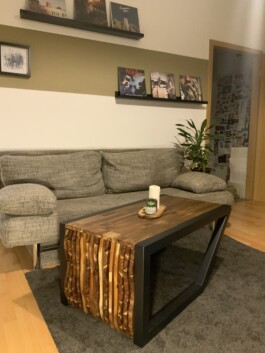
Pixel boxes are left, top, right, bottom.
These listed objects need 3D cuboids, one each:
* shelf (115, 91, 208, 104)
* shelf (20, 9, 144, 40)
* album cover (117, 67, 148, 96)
[{"bbox_3d":[0.361,-0.867,3.260,1.160,0.070,0.120,-4,9,-29],"label":"shelf"},{"bbox_3d":[-0.415,-1.416,2.754,1.160,0.070,0.120,-4,9,-29],"label":"shelf"},{"bbox_3d":[0.003,-0.968,3.068,0.310,0.305,0.014,-4,-4,-29],"label":"album cover"}]

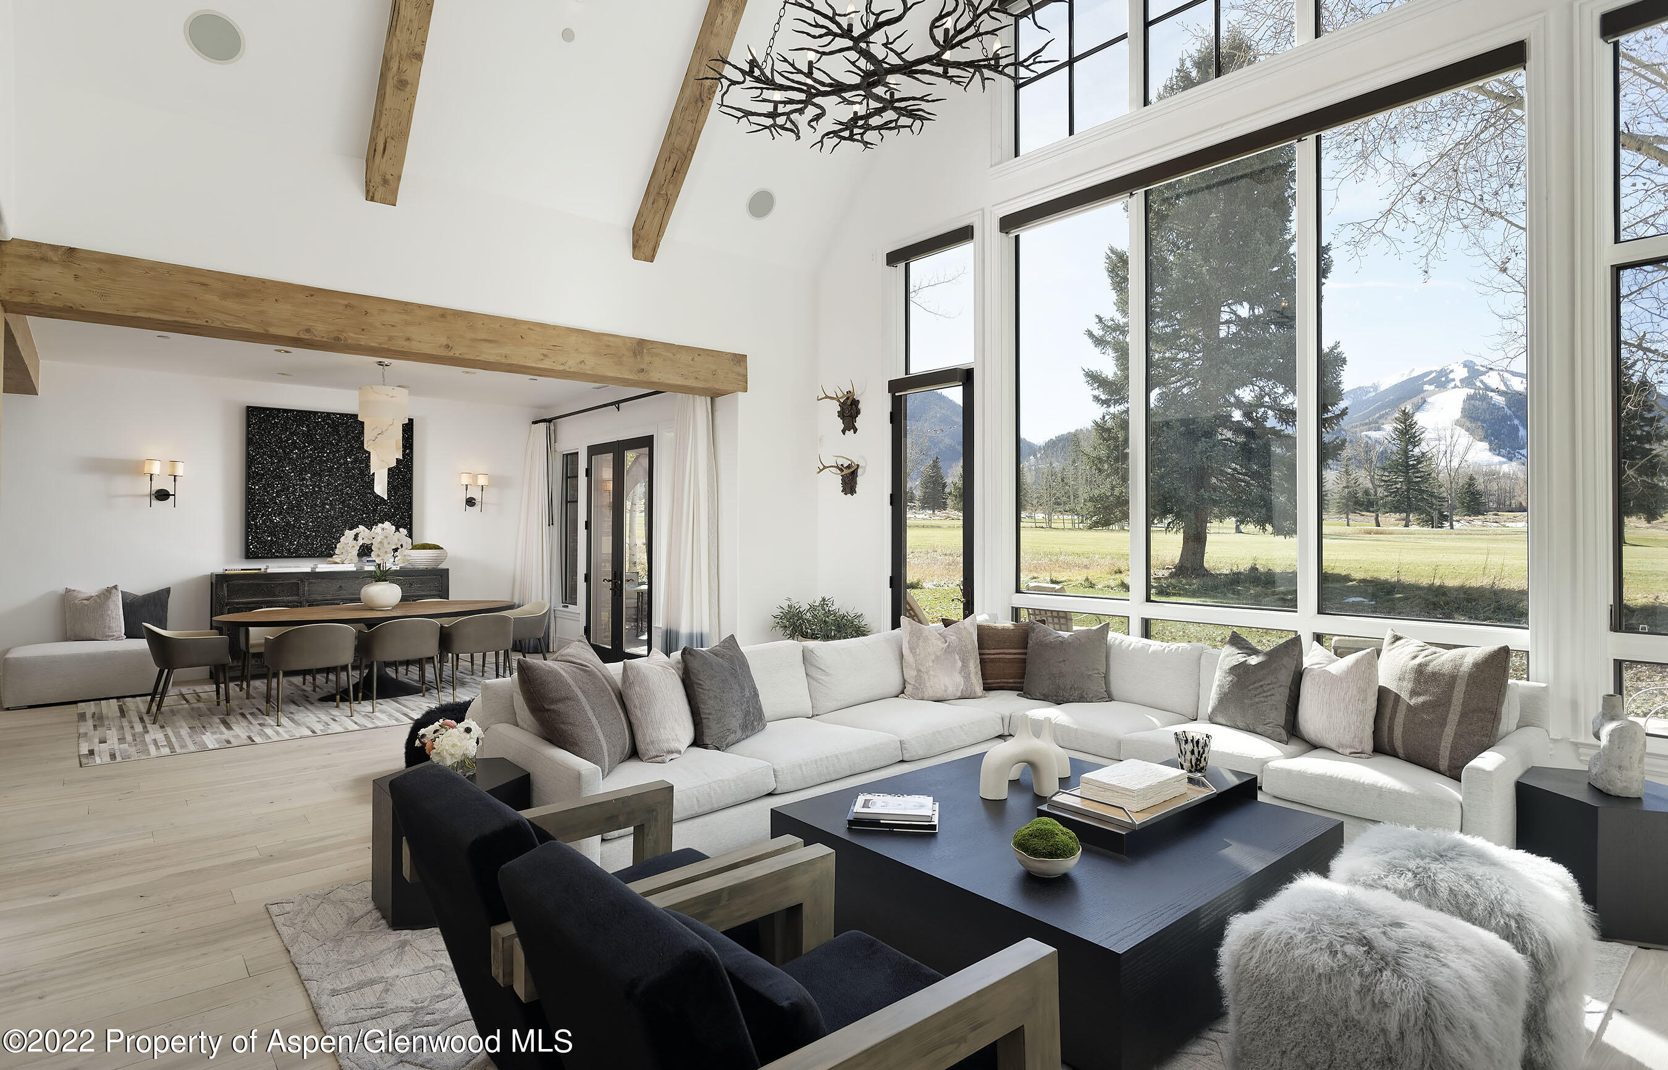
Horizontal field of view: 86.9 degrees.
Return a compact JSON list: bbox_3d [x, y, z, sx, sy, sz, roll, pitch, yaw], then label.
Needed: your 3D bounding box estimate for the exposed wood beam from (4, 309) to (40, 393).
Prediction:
[{"bbox_3d":[-6.005,-1.398,6.318,0.300,0.310,3.820,0,0,-41],"label":"exposed wood beam"}]

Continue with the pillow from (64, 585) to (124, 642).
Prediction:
[{"bbox_3d":[-6.708,0.727,8.004,0.440,0.480,0.160,0,-12,-35],"label":"pillow"}]

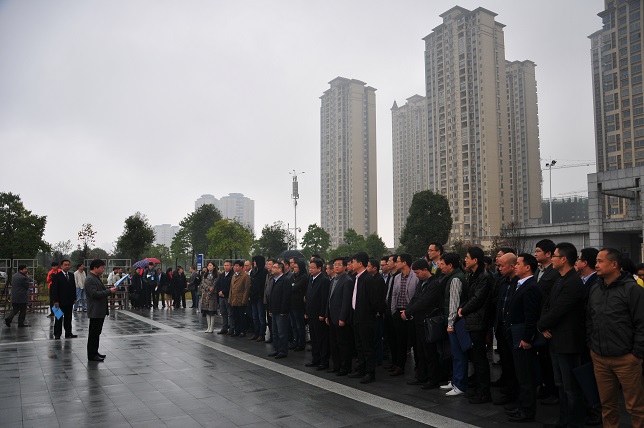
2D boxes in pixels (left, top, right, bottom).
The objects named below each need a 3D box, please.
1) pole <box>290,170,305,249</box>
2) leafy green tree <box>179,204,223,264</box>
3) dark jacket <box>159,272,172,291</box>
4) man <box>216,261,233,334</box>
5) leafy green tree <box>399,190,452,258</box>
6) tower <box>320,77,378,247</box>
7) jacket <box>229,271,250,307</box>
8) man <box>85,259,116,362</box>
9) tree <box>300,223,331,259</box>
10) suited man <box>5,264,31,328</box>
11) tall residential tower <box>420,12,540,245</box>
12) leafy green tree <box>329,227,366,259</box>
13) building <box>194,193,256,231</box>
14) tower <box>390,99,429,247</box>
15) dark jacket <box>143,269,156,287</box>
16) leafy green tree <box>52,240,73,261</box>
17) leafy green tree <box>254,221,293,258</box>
[{"bbox_3d":[-4.154,0.953,80.269,2.400,16.600,2.000,0,-5,0],"label":"pole"},{"bbox_3d":[-11.674,2.780,45.965,4.200,7.430,4.100,2,-6,-14],"label":"leafy green tree"},{"bbox_3d":[-6.159,2.662,19.025,0.530,0.730,0.340,3,-7,-23],"label":"dark jacket"},{"bbox_3d":[-2.238,1.941,11.157,0.500,1.720,0.340,-4,-7,30],"label":"man"},{"bbox_3d":[8.604,1.695,40.011,4.100,7.350,4.000,0,-5,0],"label":"leafy green tree"},{"bbox_3d":[14.294,-25.706,261.564,19.000,98.470,25.000,4,-7,-40],"label":"tower"},{"bbox_3d":[-1.837,1.665,10.784,0.500,0.810,0.340,-4,-7,35],"label":"jacket"},{"bbox_3d":[-3.737,1.631,8.236,0.500,1.700,0.470,2,-6,-25],"label":"man"},{"bbox_3d":[-0.639,3.512,47.882,3.100,5.360,3.000,0,-5,0],"label":"tree"},{"bbox_3d":[-8.095,2.162,12.743,0.620,1.660,0.500,2,-7,-22],"label":"suited man"},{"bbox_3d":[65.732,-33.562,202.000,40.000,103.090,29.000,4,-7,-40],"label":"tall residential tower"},{"bbox_3d":[2.751,4.045,51.847,4.100,4.990,3.900,0,-5,0],"label":"leafy green tree"},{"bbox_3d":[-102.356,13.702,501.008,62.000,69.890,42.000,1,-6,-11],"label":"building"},{"bbox_3d":[57.315,-23.303,285.411,18.000,97.480,26.000,4,-7,-40],"label":"tower"},{"bbox_3d":[-6.701,2.486,18.742,0.530,0.720,0.330,2,-6,-14],"label":"dark jacket"},{"bbox_3d":[-34.952,6.029,64.726,2.800,4.950,2.800,3,-7,-26],"label":"leafy green tree"},{"bbox_3d":[-5.047,3.787,49.880,3.900,6.260,3.800,1,-6,-6],"label":"leafy green tree"}]

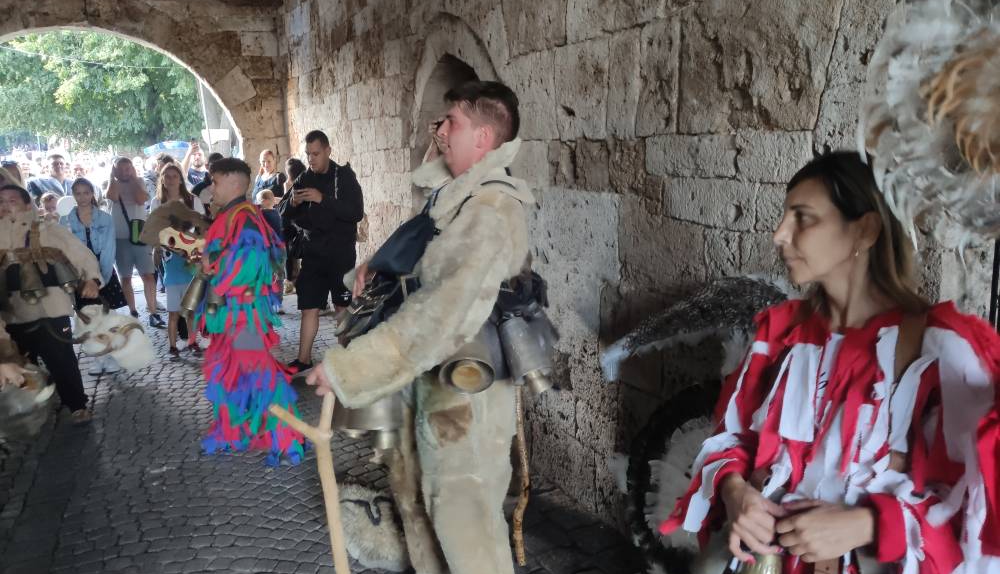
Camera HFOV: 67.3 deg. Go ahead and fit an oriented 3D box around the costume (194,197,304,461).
[{"bbox_3d":[-1.360,0.114,4.136,0.560,1.650,0.580,-2,10,-12],"label":"costume"}]

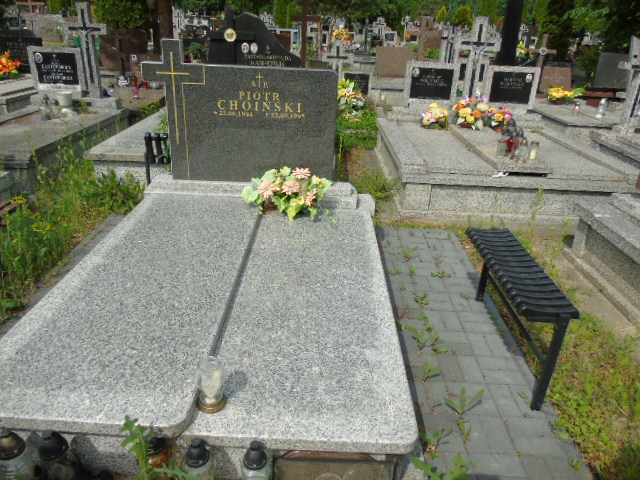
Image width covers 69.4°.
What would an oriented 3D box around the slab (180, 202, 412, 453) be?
[{"bbox_3d":[-0.040,0.258,2.480,0.805,0.060,1.985,3,27,0],"label":"slab"}]

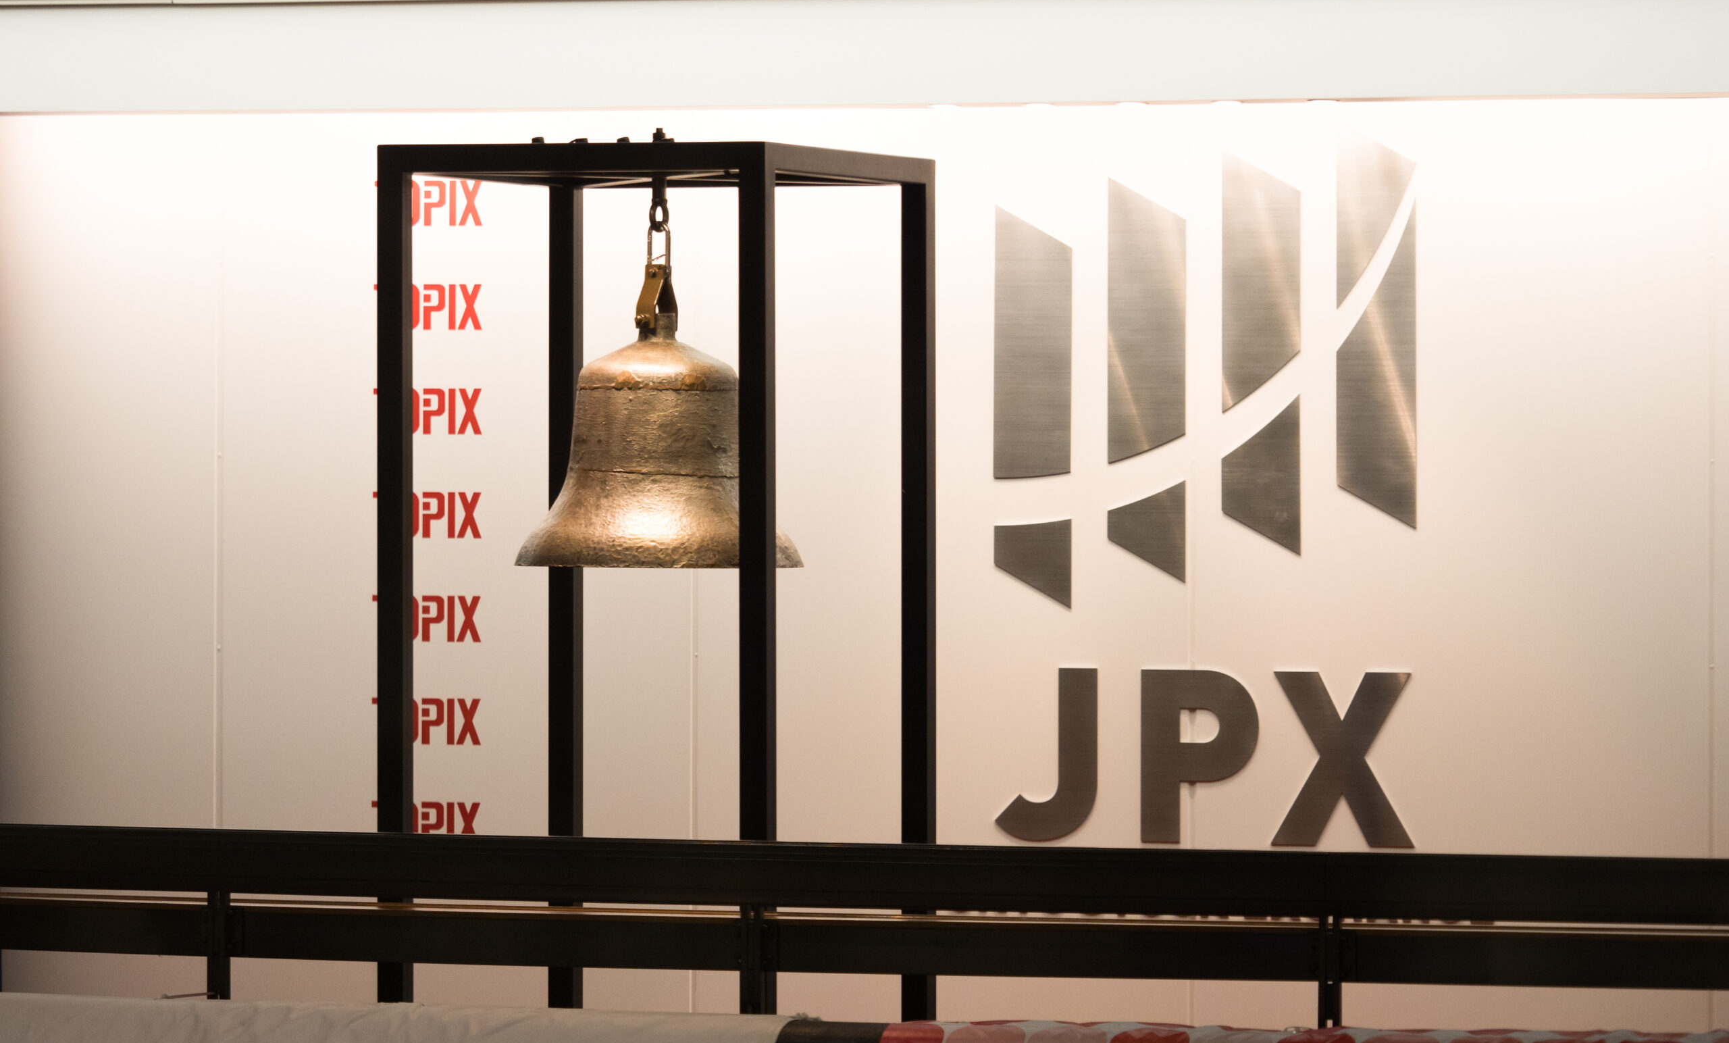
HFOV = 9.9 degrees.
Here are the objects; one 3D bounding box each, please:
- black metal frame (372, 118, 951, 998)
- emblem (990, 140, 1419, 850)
[{"bbox_3d":[-0.372,0.448,17.581,0.740,2.200,0.740,0,-1,24],"label":"black metal frame"},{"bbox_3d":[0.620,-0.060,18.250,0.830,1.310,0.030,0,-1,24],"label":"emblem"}]

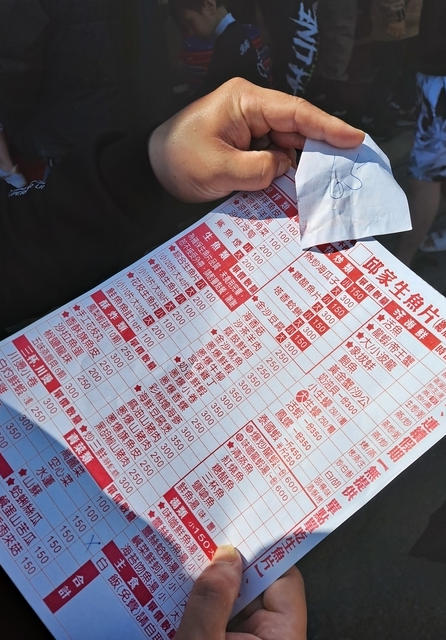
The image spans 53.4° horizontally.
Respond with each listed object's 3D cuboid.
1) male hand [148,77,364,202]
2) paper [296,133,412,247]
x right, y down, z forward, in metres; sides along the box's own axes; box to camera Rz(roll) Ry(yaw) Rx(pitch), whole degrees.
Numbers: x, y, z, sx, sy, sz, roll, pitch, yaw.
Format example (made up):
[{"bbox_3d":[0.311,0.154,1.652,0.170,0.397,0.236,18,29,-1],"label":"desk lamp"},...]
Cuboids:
[{"bbox_3d":[0.026,-0.129,0.318,0.148,0.082,0.080,0,34,0],"label":"male hand"},{"bbox_3d":[0.090,-0.090,0.305,0.077,0.080,0.020,-6,-10,2],"label":"paper"}]

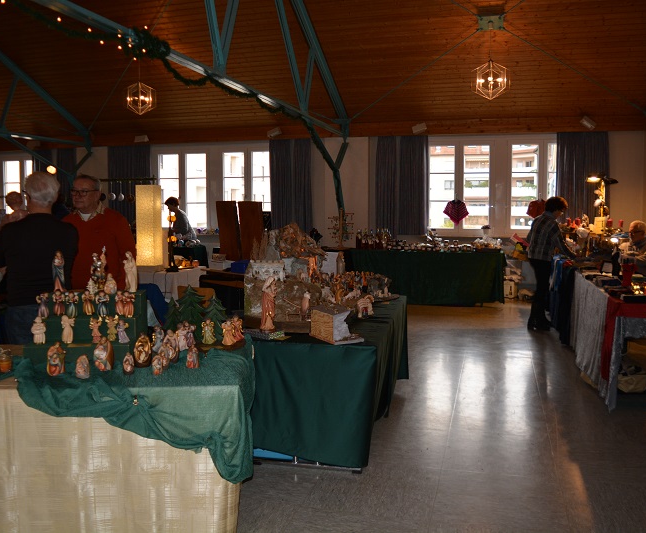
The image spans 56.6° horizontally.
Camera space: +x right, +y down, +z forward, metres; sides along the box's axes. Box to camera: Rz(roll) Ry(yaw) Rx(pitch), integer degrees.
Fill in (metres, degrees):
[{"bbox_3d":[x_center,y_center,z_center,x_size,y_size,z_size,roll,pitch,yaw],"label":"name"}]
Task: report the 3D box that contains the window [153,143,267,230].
[{"bbox_3d":[-2.062,-1.450,11.061,2.449,1.607,0.120,1,6,16],"label":"window"}]

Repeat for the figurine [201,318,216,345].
[{"bbox_3d":[-0.615,0.350,3.223,0.062,0.119,0.045,-1,6,-6],"label":"figurine"}]

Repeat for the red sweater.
[{"bbox_3d":[-1.536,-0.066,3.980,0.530,0.660,0.300,0,6,5],"label":"red sweater"}]

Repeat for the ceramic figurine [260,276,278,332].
[{"bbox_3d":[-0.314,0.219,3.450,0.095,0.316,0.092,5,7,41],"label":"ceramic figurine"}]

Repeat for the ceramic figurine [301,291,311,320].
[{"bbox_3d":[-0.098,0.231,3.550,0.056,0.166,0.060,-4,7,-37],"label":"ceramic figurine"}]

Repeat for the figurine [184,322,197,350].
[{"bbox_3d":[-0.691,0.360,3.130,0.070,0.140,0.055,1,7,9],"label":"figurine"}]

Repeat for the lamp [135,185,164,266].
[{"bbox_3d":[-2.184,-0.529,7.529,0.230,1.000,0.230,1,6,10],"label":"lamp"}]

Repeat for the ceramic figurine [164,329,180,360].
[{"bbox_3d":[-0.745,0.383,2.930,0.078,0.150,0.065,0,7,6],"label":"ceramic figurine"}]

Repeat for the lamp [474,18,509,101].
[{"bbox_3d":[2.130,-2.620,7.564,0.452,1.028,0.452,1,7,15],"label":"lamp"}]

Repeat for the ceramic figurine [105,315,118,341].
[{"bbox_3d":[-1.020,0.296,2.889,0.052,0.116,0.042,-1,6,-6],"label":"ceramic figurine"}]

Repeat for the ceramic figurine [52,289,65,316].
[{"bbox_3d":[-1.307,0.178,2.959,0.053,0.123,0.043,-1,6,-6],"label":"ceramic figurine"}]

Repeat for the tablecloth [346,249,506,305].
[{"bbox_3d":[1.501,0.128,8.815,2.210,0.770,0.740,1,7,15],"label":"tablecloth"}]

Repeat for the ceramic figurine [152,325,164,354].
[{"bbox_3d":[-0.859,0.372,3.106,0.053,0.124,0.045,0,6,6],"label":"ceramic figurine"}]

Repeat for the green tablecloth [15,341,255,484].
[{"bbox_3d":[-0.826,0.644,2.874,1.060,0.419,0.800,0,7,0],"label":"green tablecloth"}]

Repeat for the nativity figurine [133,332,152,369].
[{"bbox_3d":[-0.837,0.388,2.780,0.079,0.160,0.070,-1,5,-9],"label":"nativity figurine"}]

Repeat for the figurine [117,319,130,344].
[{"bbox_3d":[-0.943,0.305,2.842,0.053,0.107,0.042,0,6,0],"label":"figurine"}]

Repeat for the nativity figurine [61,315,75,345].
[{"bbox_3d":[-1.239,0.307,2.920,0.062,0.141,0.055,2,7,20],"label":"nativity figurine"}]

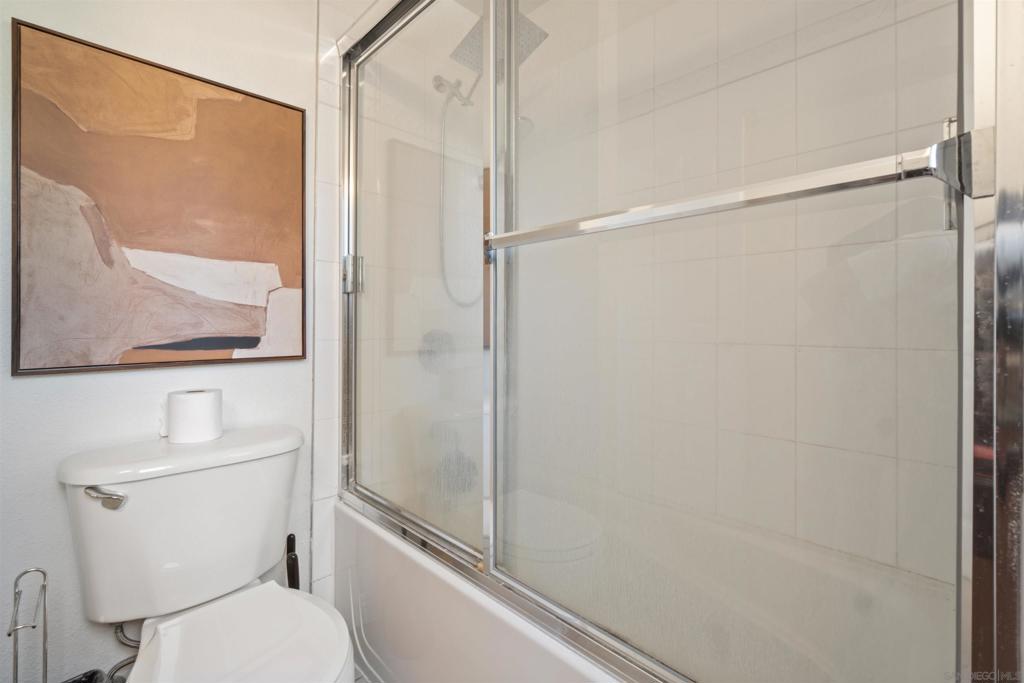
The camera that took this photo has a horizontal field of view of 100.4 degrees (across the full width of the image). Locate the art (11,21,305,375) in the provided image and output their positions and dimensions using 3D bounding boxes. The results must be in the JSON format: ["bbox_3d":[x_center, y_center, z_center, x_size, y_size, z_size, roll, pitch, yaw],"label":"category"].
[{"bbox_3d":[-0.865,-0.312,1.128,0.598,0.762,0.035,0,0,-43],"label":"art"}]

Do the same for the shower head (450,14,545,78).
[{"bbox_3d":[-0.044,-1.019,1.462,0.250,0.035,0.250,-3,-15,-46],"label":"shower head"}]

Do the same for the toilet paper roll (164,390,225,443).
[{"bbox_3d":[-0.779,0.182,1.050,0.109,0.113,0.109,0,0,-43],"label":"toilet paper roll"}]

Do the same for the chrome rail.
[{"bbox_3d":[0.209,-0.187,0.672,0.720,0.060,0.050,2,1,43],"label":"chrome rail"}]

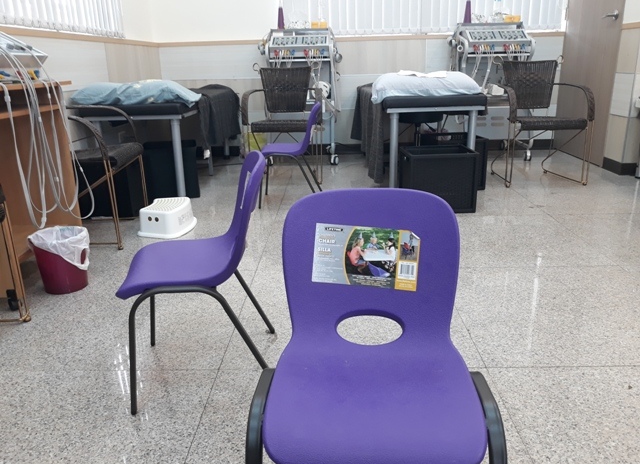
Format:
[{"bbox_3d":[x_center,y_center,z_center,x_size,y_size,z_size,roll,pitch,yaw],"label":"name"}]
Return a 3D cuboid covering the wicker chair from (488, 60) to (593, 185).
[{"bbox_3d":[1.485,-0.761,3.416,0.566,0.798,0.525,-2,18,-1],"label":"wicker chair"}]

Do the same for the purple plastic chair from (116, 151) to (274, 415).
[{"bbox_3d":[-0.317,0.097,1.294,0.404,0.591,0.348,-4,18,-9],"label":"purple plastic chair"}]

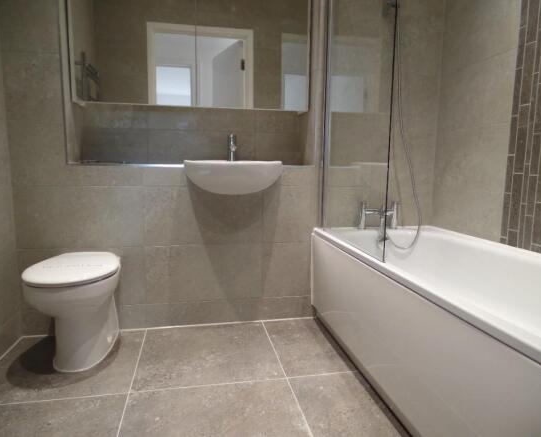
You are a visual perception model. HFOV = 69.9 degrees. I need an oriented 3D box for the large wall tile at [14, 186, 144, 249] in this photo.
[{"bbox_3d":[-0.914,-0.004,1.877,0.586,0.302,0.010,-1,8,-11],"label":"large wall tile"}]

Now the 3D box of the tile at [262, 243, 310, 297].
[{"bbox_3d":[0.090,0.283,2.113,0.273,0.304,0.010,-1,8,-11],"label":"tile"}]

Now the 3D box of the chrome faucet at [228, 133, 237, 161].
[{"bbox_3d":[-0.192,-0.362,1.971,0.043,0.154,0.150,-1,8,-11],"label":"chrome faucet"}]

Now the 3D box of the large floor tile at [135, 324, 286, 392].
[{"bbox_3d":[-0.283,0.612,1.781,0.600,0.010,0.580,-1,8,-11],"label":"large floor tile"}]

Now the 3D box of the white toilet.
[{"bbox_3d":[-0.814,0.403,1.656,0.355,0.425,0.565,-1,8,-11],"label":"white toilet"}]

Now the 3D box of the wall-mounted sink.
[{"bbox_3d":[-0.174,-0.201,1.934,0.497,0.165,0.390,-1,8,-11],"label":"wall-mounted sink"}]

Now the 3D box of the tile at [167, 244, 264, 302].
[{"bbox_3d":[-0.303,0.288,2.037,0.527,0.304,0.010,-1,8,-11],"label":"tile"}]

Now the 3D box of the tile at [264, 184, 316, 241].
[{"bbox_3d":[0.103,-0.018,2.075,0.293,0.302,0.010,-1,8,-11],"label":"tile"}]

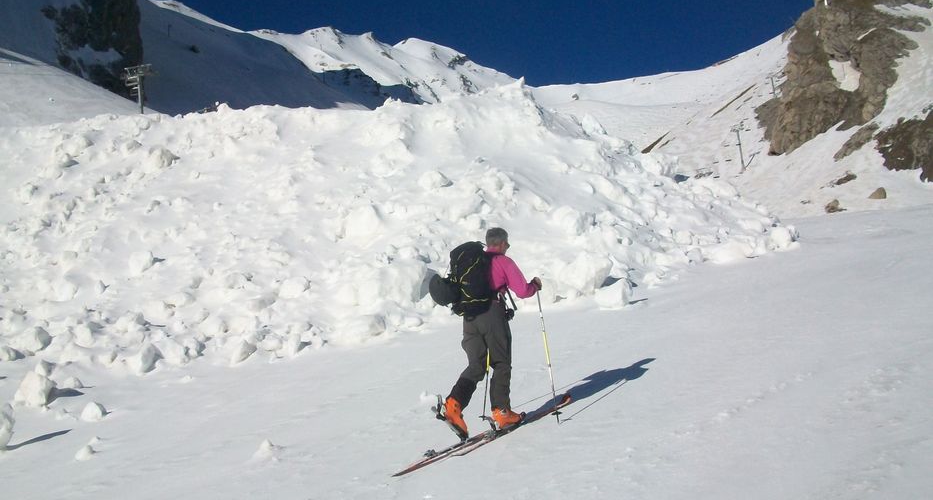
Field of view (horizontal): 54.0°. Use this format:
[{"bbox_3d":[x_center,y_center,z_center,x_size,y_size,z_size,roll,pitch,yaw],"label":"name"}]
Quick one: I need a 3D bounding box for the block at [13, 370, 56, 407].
[{"bbox_3d":[-9.082,2.901,19.200,0.860,0.720,0.800,-3,-2,-24],"label":"block"}]

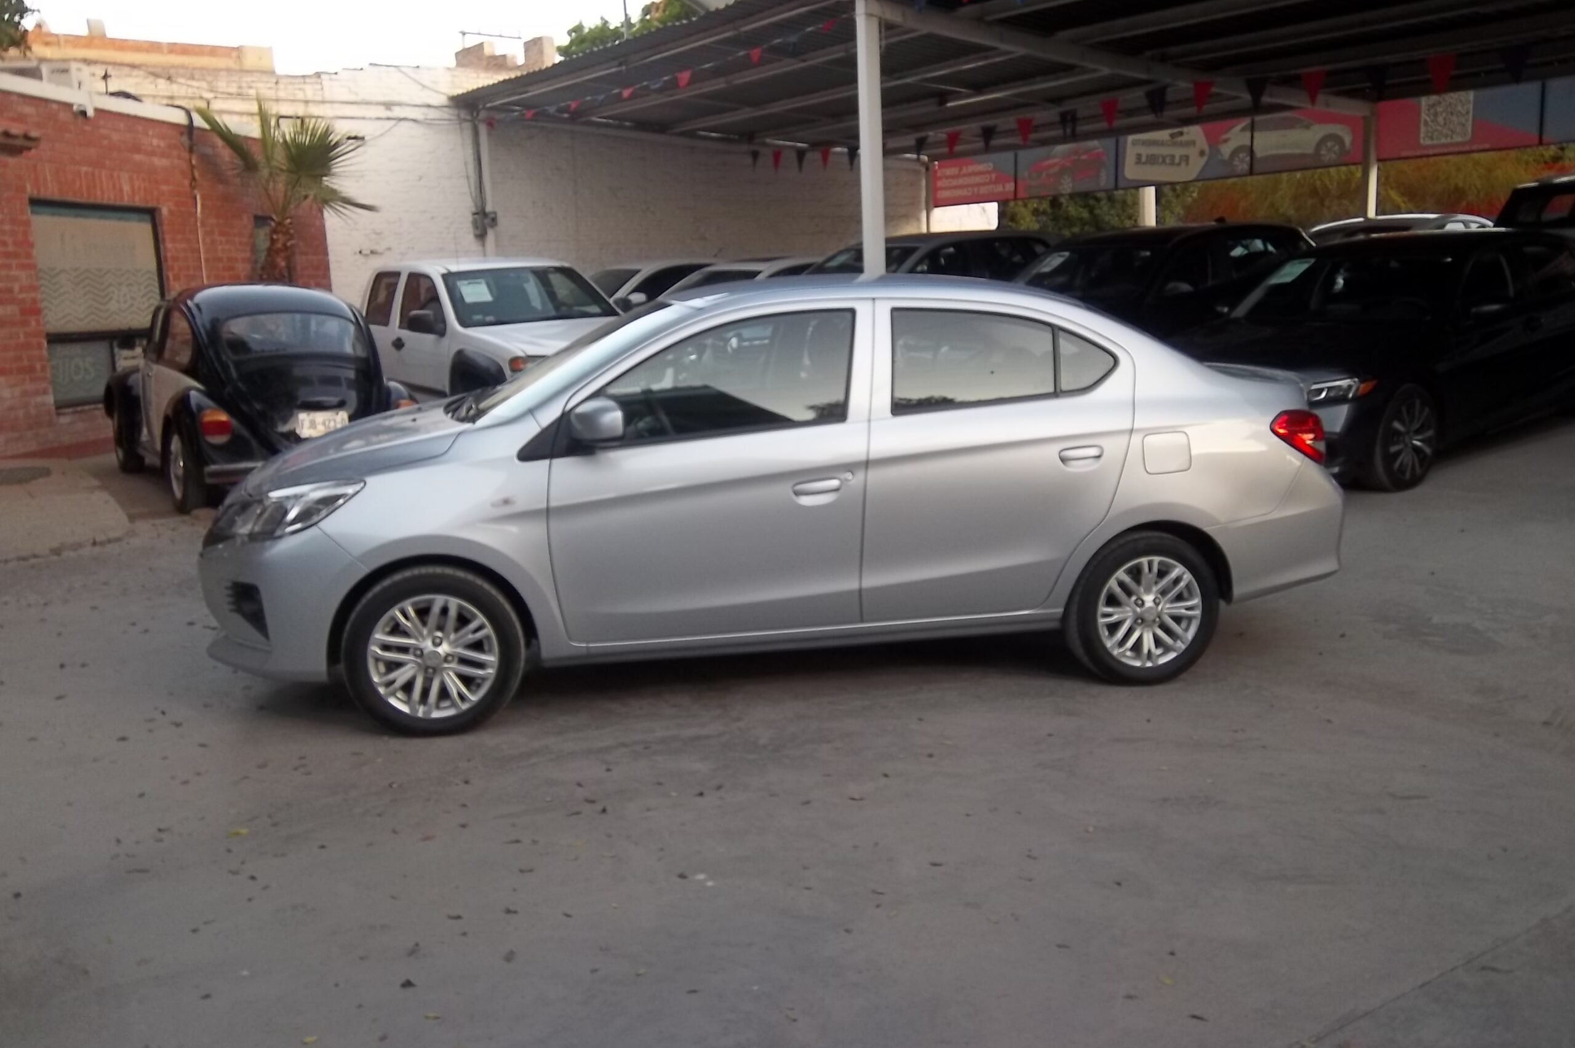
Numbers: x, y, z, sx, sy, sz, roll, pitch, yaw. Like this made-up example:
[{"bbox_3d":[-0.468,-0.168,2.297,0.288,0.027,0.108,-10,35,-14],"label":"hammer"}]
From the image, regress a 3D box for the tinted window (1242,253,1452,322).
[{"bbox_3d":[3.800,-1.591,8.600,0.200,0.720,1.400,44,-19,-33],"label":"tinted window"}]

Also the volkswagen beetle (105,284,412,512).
[{"bbox_3d":[-4.010,-1.045,9.490,1.550,1.500,4.060,-9,13,-34],"label":"volkswagen beetle"}]

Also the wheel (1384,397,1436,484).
[{"bbox_3d":[3.570,-0.499,7.409,0.480,0.480,0.180,-9,13,-33],"label":"wheel"}]

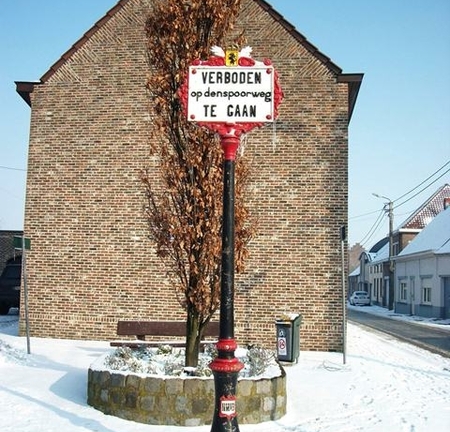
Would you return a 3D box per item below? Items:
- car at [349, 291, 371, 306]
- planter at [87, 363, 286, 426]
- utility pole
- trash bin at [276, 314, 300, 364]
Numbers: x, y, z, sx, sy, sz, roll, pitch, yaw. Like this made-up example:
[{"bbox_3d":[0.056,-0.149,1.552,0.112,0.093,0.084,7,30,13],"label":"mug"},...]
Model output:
[{"bbox_3d":[12.366,7.585,51.000,1.760,1.450,4.250,1,-6,6],"label":"car"},{"bbox_3d":[-0.393,1.896,6.260,2.200,0.460,1.850,1,-6,3],"label":"planter"},{"bbox_3d":[10.306,2.304,36.000,1.350,7.600,0.350,1,-6,6],"label":"utility pole"},{"bbox_3d":[1.052,2.021,9.150,0.340,0.870,0.360,-2,-7,29],"label":"trash bin"}]

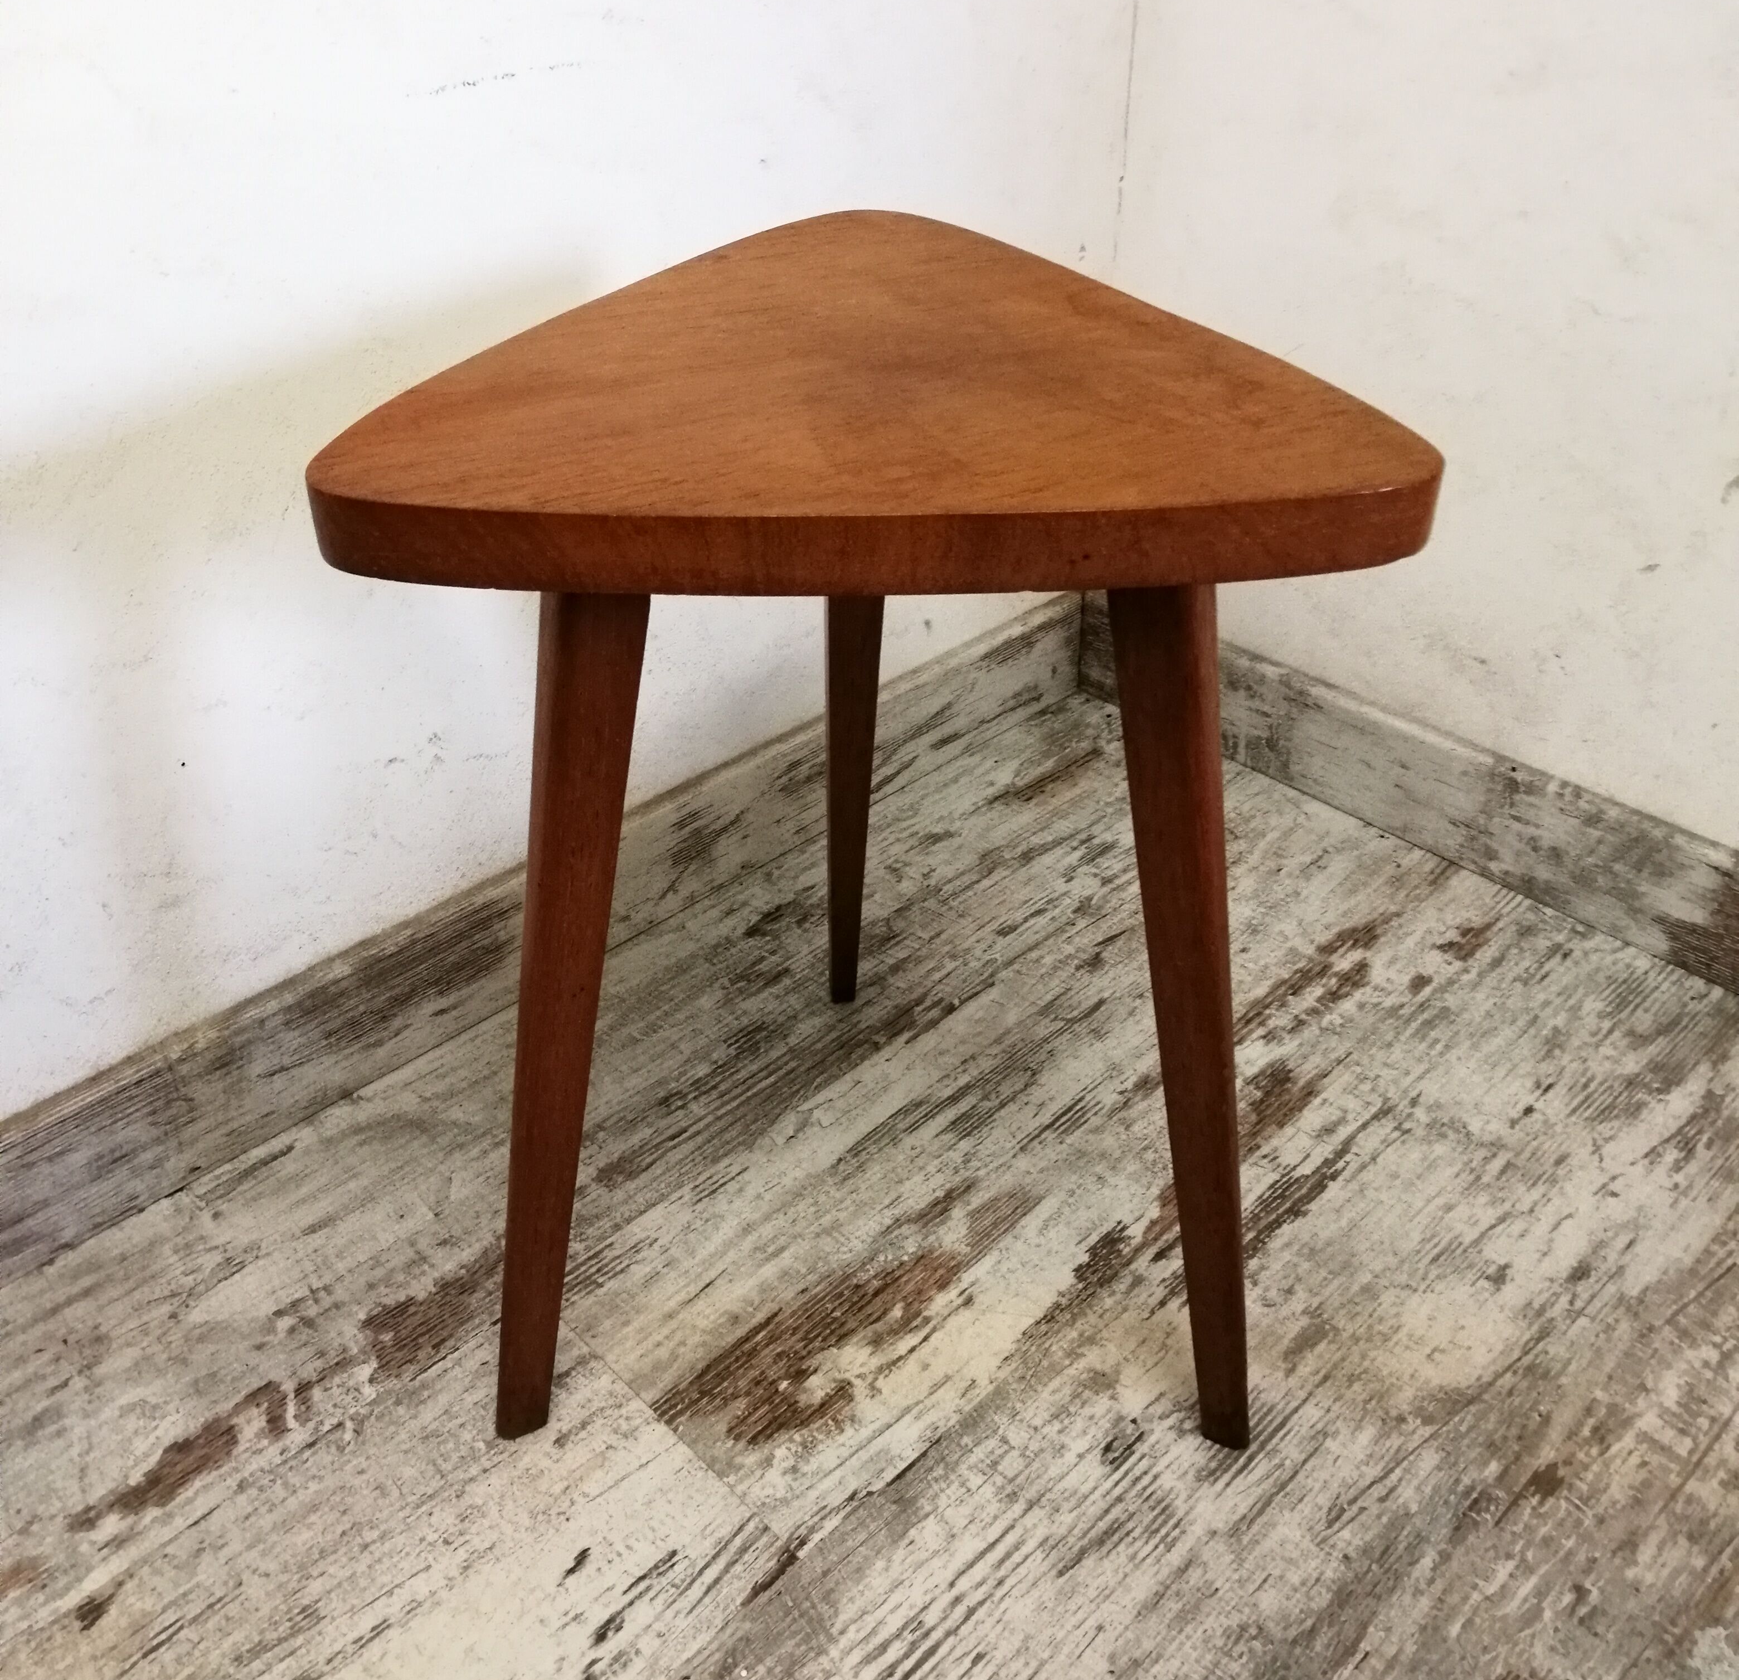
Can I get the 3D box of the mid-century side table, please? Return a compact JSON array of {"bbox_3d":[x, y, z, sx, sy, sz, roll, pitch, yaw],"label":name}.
[{"bbox_3d":[0.001,-0.002,0.746,0.356,0.481,0.357,0,36,0],"label":"mid-century side table"}]

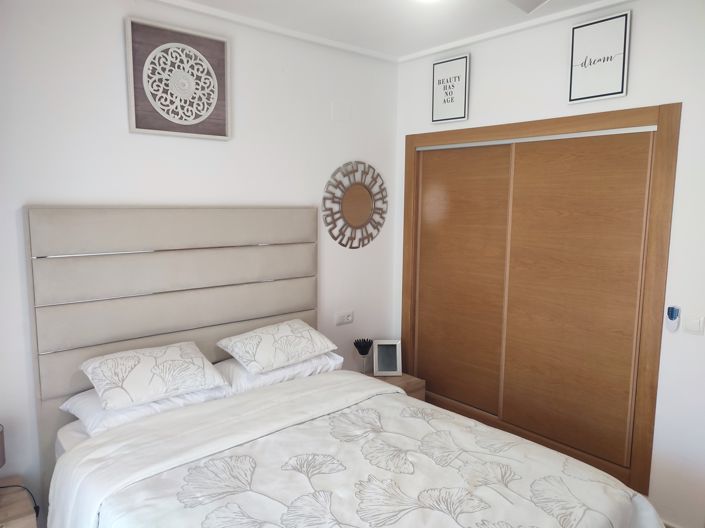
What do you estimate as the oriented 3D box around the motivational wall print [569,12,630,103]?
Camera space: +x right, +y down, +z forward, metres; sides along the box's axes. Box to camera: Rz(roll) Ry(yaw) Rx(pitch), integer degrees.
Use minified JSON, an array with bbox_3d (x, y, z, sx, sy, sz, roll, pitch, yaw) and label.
[{"bbox_3d":[1.277,-1.060,2.644,0.022,0.405,0.300,-6,9,-41],"label":"motivational wall print"}]

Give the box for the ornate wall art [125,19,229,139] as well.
[{"bbox_3d":[-0.896,-0.949,2.676,0.535,0.545,0.035,-6,9,-41],"label":"ornate wall art"}]

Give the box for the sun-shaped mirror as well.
[{"bbox_3d":[0.022,-0.410,3.558,0.610,0.610,0.030,-6,9,-41],"label":"sun-shaped mirror"}]

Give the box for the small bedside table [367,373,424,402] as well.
[{"bbox_3d":[0.228,1.033,3.703,0.460,0.385,0.370,-6,9,-41],"label":"small bedside table"}]

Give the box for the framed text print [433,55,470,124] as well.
[{"bbox_3d":[0.645,-1.145,3.364,0.022,0.405,0.300,-6,9,-41],"label":"framed text print"}]

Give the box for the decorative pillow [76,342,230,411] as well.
[{"bbox_3d":[-0.942,0.526,2.433,0.550,0.120,0.350,-5,30,-42],"label":"decorative pillow"}]

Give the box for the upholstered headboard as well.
[{"bbox_3d":[-0.849,0.433,2.864,1.590,1.500,0.090,-6,9,-41],"label":"upholstered headboard"}]

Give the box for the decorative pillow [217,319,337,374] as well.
[{"bbox_3d":[-0.427,0.461,2.877,0.550,0.120,0.350,-11,32,-42],"label":"decorative pillow"}]

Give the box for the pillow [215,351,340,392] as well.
[{"bbox_3d":[-0.420,0.593,2.948,0.740,0.140,0.360,-6,19,-41],"label":"pillow"}]

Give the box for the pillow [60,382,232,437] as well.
[{"bbox_3d":[-0.967,0.648,2.474,0.730,0.140,0.360,-6,19,-41],"label":"pillow"}]

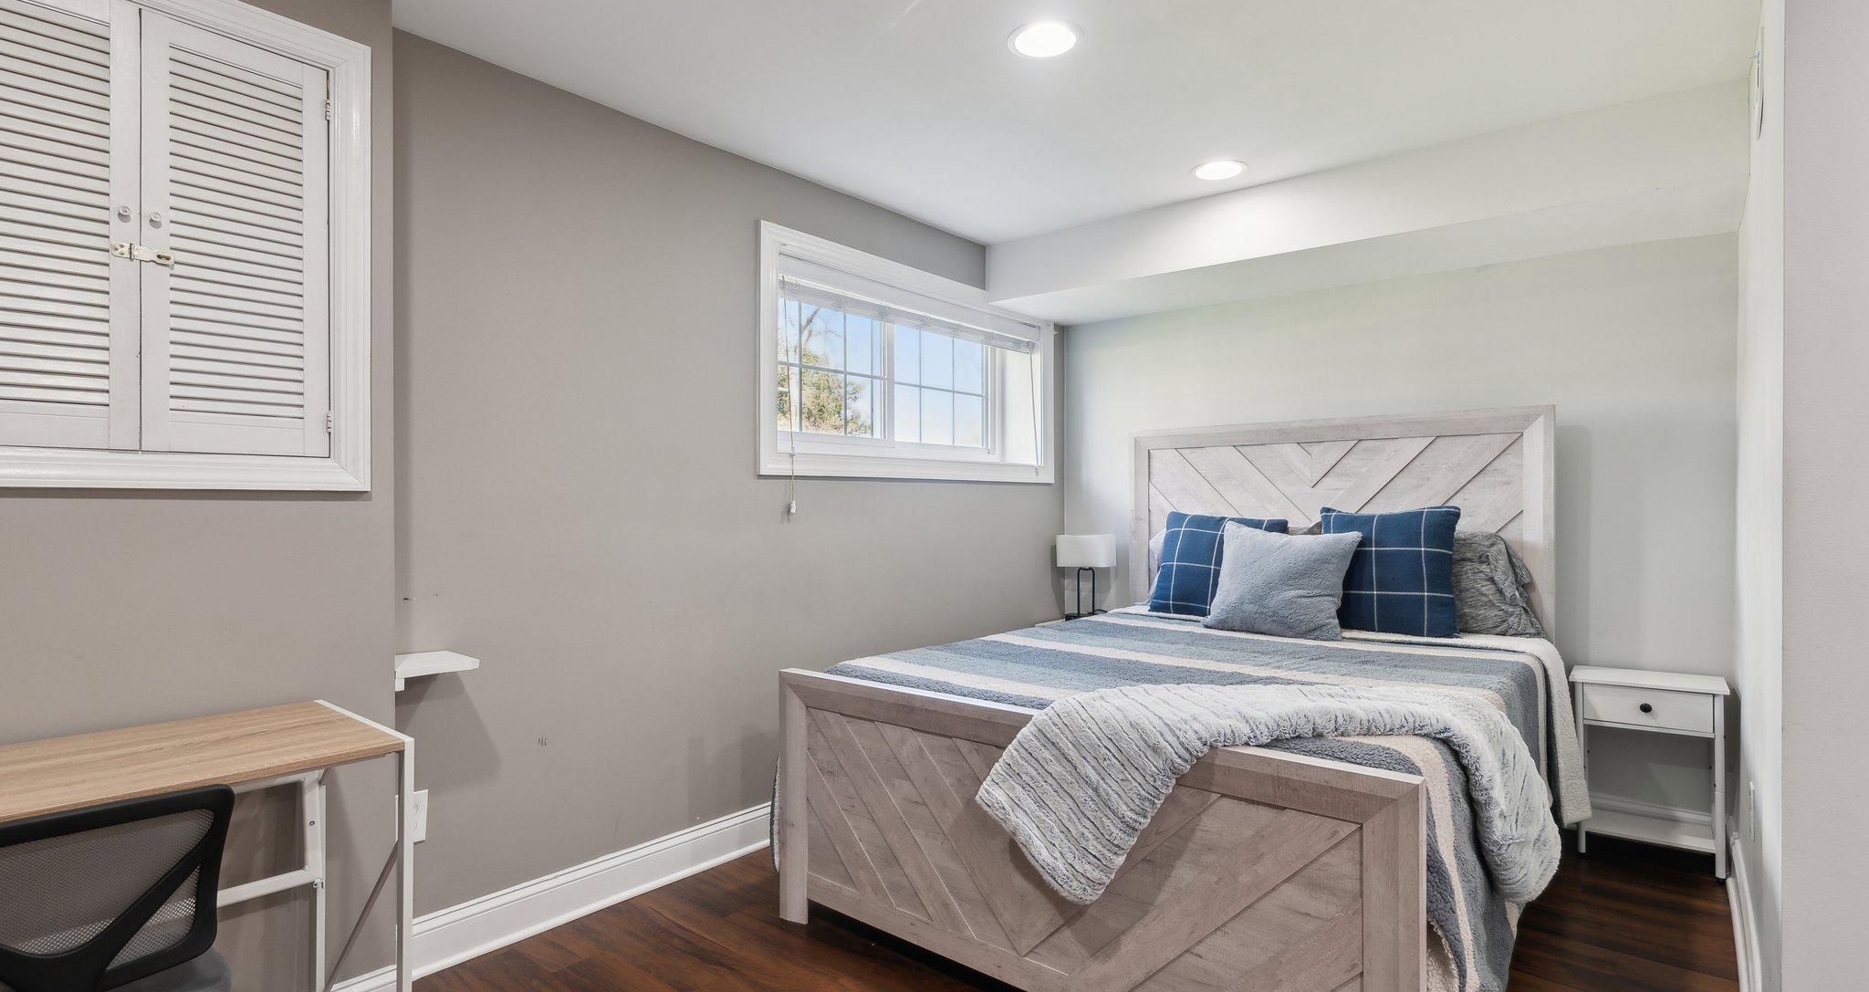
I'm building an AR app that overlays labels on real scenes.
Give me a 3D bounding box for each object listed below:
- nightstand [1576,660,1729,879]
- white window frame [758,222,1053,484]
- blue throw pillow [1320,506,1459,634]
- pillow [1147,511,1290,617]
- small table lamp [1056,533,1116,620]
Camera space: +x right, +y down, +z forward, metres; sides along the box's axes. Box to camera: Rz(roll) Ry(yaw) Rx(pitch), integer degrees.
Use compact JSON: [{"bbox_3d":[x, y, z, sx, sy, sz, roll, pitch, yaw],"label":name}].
[{"bbox_3d":[2.243,0.850,2.622,0.370,0.534,0.310,-1,-1,38],"label":"nightstand"},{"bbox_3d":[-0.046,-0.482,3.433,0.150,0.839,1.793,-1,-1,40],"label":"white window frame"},{"bbox_3d":[1.507,0.251,2.750,0.430,0.430,0.150,0,-14,20],"label":"blue throw pillow"},{"bbox_3d":[1.075,0.272,3.163,0.440,0.430,0.150,0,-23,34],"label":"pillow"},{"bbox_3d":[0.704,0.392,3.896,0.260,0.415,0.190,0,-1,30],"label":"small table lamp"}]

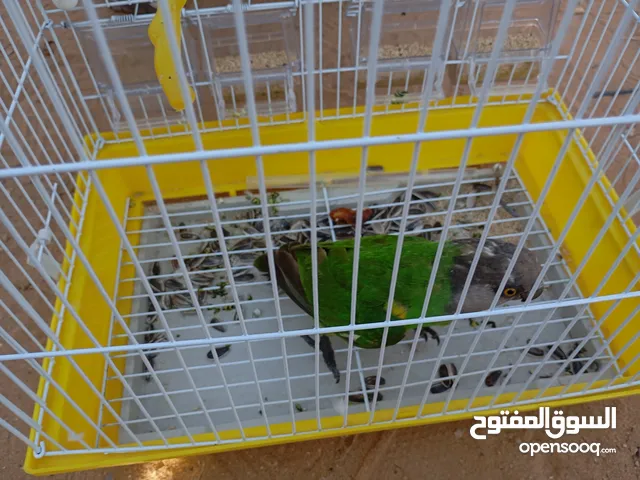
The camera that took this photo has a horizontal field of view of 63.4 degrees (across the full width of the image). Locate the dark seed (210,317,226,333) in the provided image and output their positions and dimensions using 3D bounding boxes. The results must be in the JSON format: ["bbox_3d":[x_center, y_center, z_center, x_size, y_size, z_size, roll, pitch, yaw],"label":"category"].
[{"bbox_3d":[-0.079,0.066,0.403,0.015,0.004,0.006,34,59,25],"label":"dark seed"}]

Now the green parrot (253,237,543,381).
[{"bbox_3d":[0.053,0.033,0.368,0.207,0.068,0.087,0,51,1],"label":"green parrot"}]

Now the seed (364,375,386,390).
[{"bbox_3d":[0.040,0.102,0.372,0.015,0.004,0.007,3,51,3],"label":"seed"}]

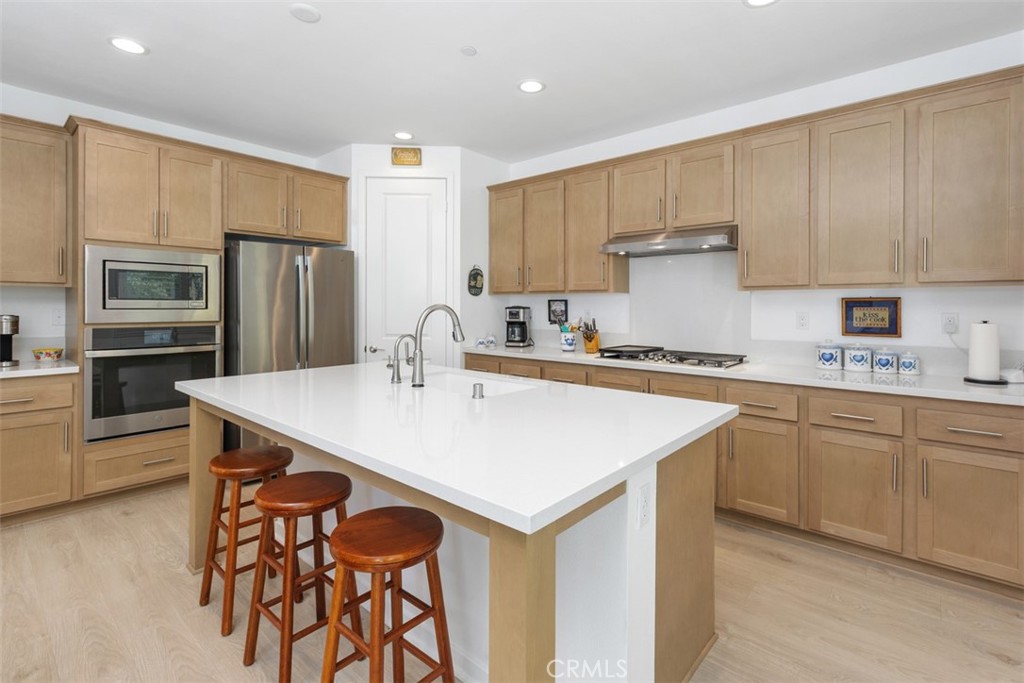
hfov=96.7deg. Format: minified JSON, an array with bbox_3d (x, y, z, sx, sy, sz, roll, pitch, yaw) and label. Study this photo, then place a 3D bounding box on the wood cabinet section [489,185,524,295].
[{"bbox_3d":[-0.043,-0.960,4.404,0.417,0.974,0.030,3,4,41],"label":"wood cabinet section"}]

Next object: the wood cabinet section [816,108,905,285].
[{"bbox_3d":[1.906,-0.769,2.499,0.374,0.909,0.023,2,4,40],"label":"wood cabinet section"}]

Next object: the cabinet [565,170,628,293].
[{"bbox_3d":[0.706,-0.878,3.735,0.433,0.972,0.330,2,3,40],"label":"cabinet"}]

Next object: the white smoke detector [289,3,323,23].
[{"bbox_3d":[-1.012,-1.609,2.233,0.142,0.033,0.142,0,3,0],"label":"white smoke detector"}]

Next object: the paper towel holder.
[{"bbox_3d":[2.377,0.057,2.280,0.155,0.321,0.155,2,3,40],"label":"paper towel holder"}]

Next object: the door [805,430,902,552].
[{"bbox_3d":[1.728,0.739,2.302,0.376,0.536,0.028,2,3,40],"label":"door"}]

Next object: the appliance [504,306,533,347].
[{"bbox_3d":[0.054,-0.129,4.130,0.190,0.368,0.240,1,3,22],"label":"appliance"}]

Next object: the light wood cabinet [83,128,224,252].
[{"bbox_3d":[-2.633,-1.034,3.335,0.420,0.696,0.777,3,4,41],"label":"light wood cabinet"}]

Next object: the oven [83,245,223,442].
[{"bbox_3d":[-2.652,-0.014,3.352,0.605,1.272,0.760,3,4,42],"label":"oven"}]

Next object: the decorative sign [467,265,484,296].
[{"bbox_3d":[-0.337,-0.581,4.407,0.015,0.291,0.213,3,4,41],"label":"decorative sign"}]

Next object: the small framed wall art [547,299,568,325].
[{"bbox_3d":[0.423,-0.277,4.178,0.227,0.216,0.022,2,3,40],"label":"small framed wall art"}]

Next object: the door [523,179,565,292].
[{"bbox_3d":[0.285,-0.886,3.886,0.390,0.913,0.028,2,3,40],"label":"door"}]

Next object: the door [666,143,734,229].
[{"bbox_3d":[1.349,-1.084,3.240,0.438,0.517,0.030,3,4,41],"label":"door"}]

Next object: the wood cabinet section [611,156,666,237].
[{"bbox_3d":[0.932,-1.052,3.338,0.396,0.491,0.028,2,3,40],"label":"wood cabinet section"}]

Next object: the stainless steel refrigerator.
[{"bbox_3d":[-1.972,0.102,3.951,0.826,1.770,0.908,3,4,42],"label":"stainless steel refrigerator"}]

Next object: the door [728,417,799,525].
[{"bbox_3d":[1.386,0.703,2.519,0.352,0.525,0.023,2,4,40],"label":"door"}]

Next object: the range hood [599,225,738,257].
[{"bbox_3d":[1.143,-0.705,3.255,0.915,0.131,0.508,2,4,40],"label":"range hood"}]

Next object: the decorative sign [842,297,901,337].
[{"bbox_3d":[2.267,-0.151,2.876,0.293,0.243,0.022,3,4,41],"label":"decorative sign"}]

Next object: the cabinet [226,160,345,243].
[{"bbox_3d":[-2.030,-1.163,3.994,0.420,0.526,0.945,3,4,41],"label":"cabinet"}]

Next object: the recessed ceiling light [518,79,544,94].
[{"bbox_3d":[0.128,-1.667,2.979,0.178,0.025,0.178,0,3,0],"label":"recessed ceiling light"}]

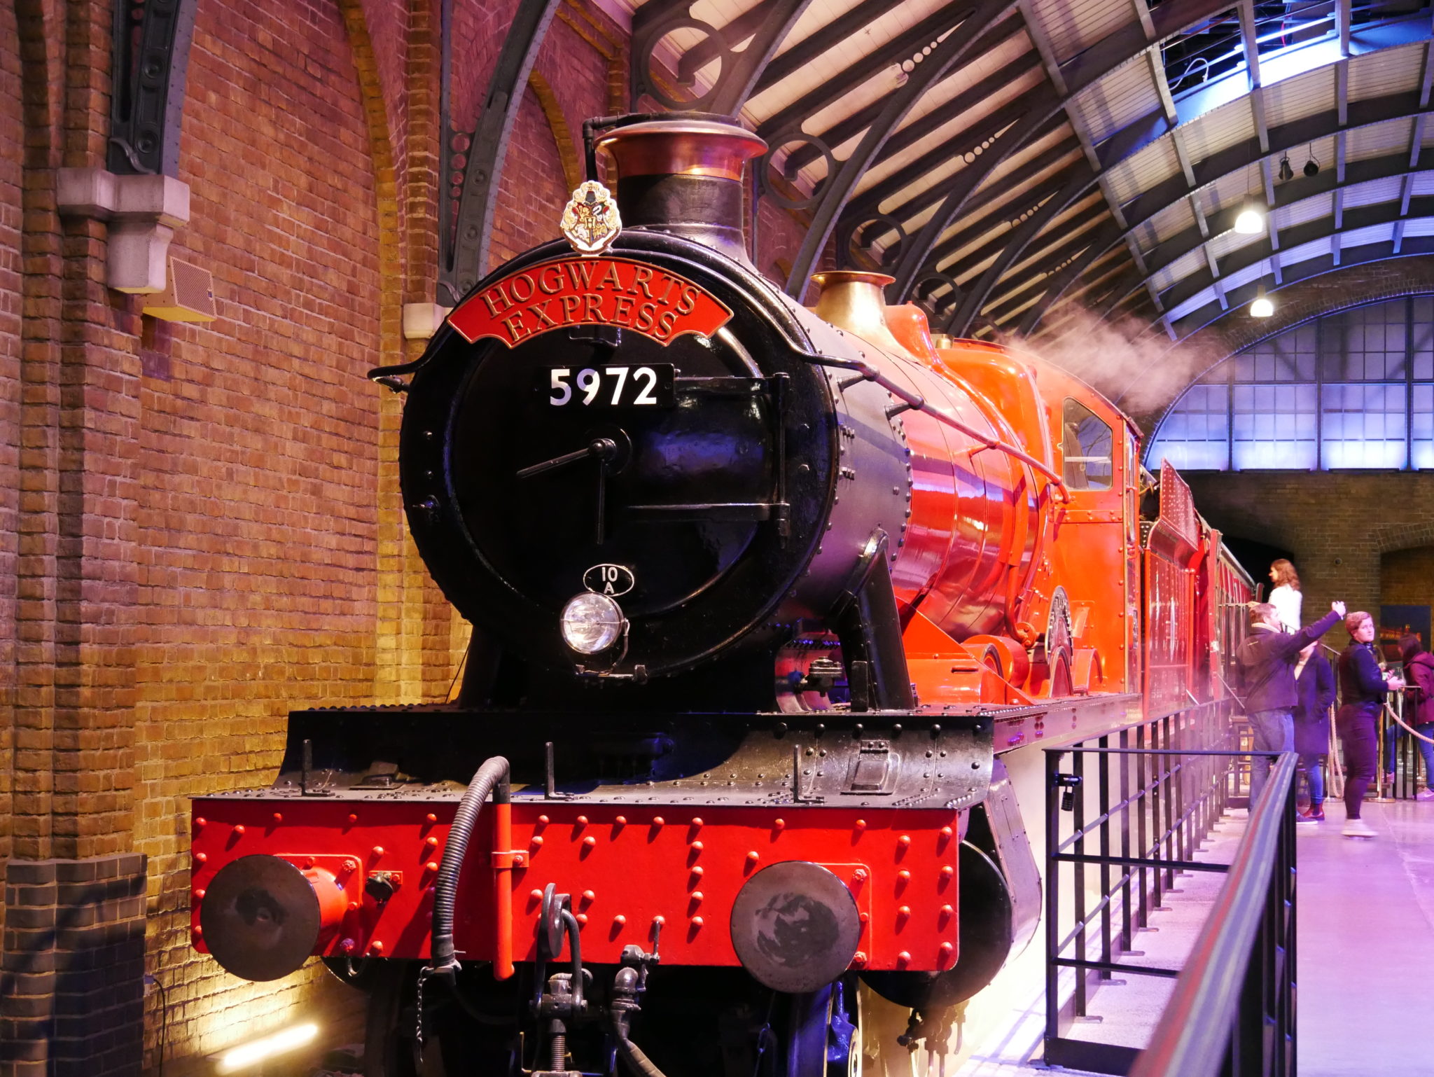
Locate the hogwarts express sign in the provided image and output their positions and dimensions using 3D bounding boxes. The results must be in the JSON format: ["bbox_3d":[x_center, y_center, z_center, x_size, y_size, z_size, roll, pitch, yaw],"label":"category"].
[{"bbox_3d":[-0.434,-0.828,9.753,1.020,0.315,0.040,0,-3,12],"label":"hogwarts express sign"}]

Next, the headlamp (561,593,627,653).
[{"bbox_3d":[-0.421,0.295,9.788,0.215,0.215,0.170,0,-3,12],"label":"headlamp"}]

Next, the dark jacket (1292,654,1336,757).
[{"bbox_3d":[4.880,1.369,23.500,0.320,0.930,0.500,3,-4,-41],"label":"dark jacket"}]

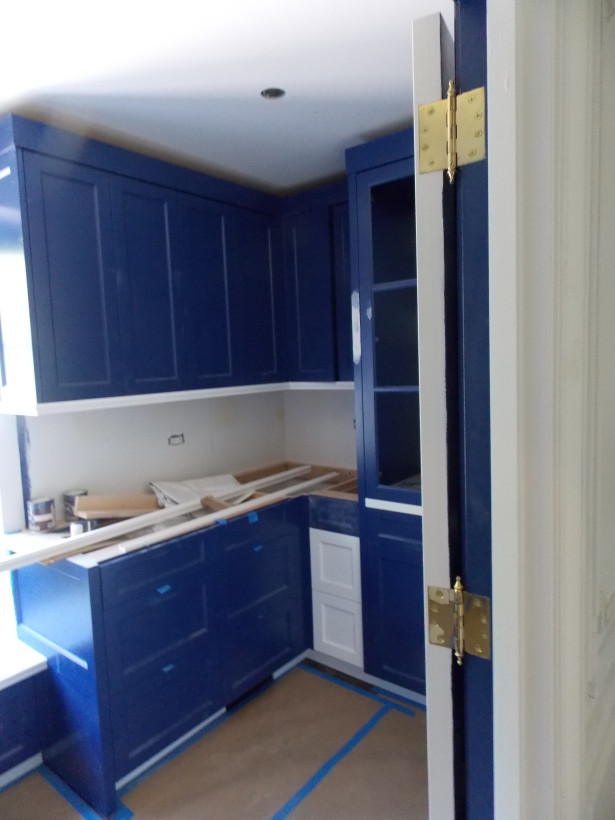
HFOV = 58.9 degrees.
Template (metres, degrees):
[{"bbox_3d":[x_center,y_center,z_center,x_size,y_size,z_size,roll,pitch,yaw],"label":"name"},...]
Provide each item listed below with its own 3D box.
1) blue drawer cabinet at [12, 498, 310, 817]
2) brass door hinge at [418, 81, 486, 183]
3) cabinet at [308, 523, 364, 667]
[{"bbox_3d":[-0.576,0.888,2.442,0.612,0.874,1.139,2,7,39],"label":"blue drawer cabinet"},{"bbox_3d":[0.241,-0.465,0.913,0.112,0.166,0.018,2,7,39],"label":"brass door hinge"},{"bbox_3d":[0.144,0.888,2.598,0.290,0.620,0.020,2,7,39],"label":"cabinet"}]

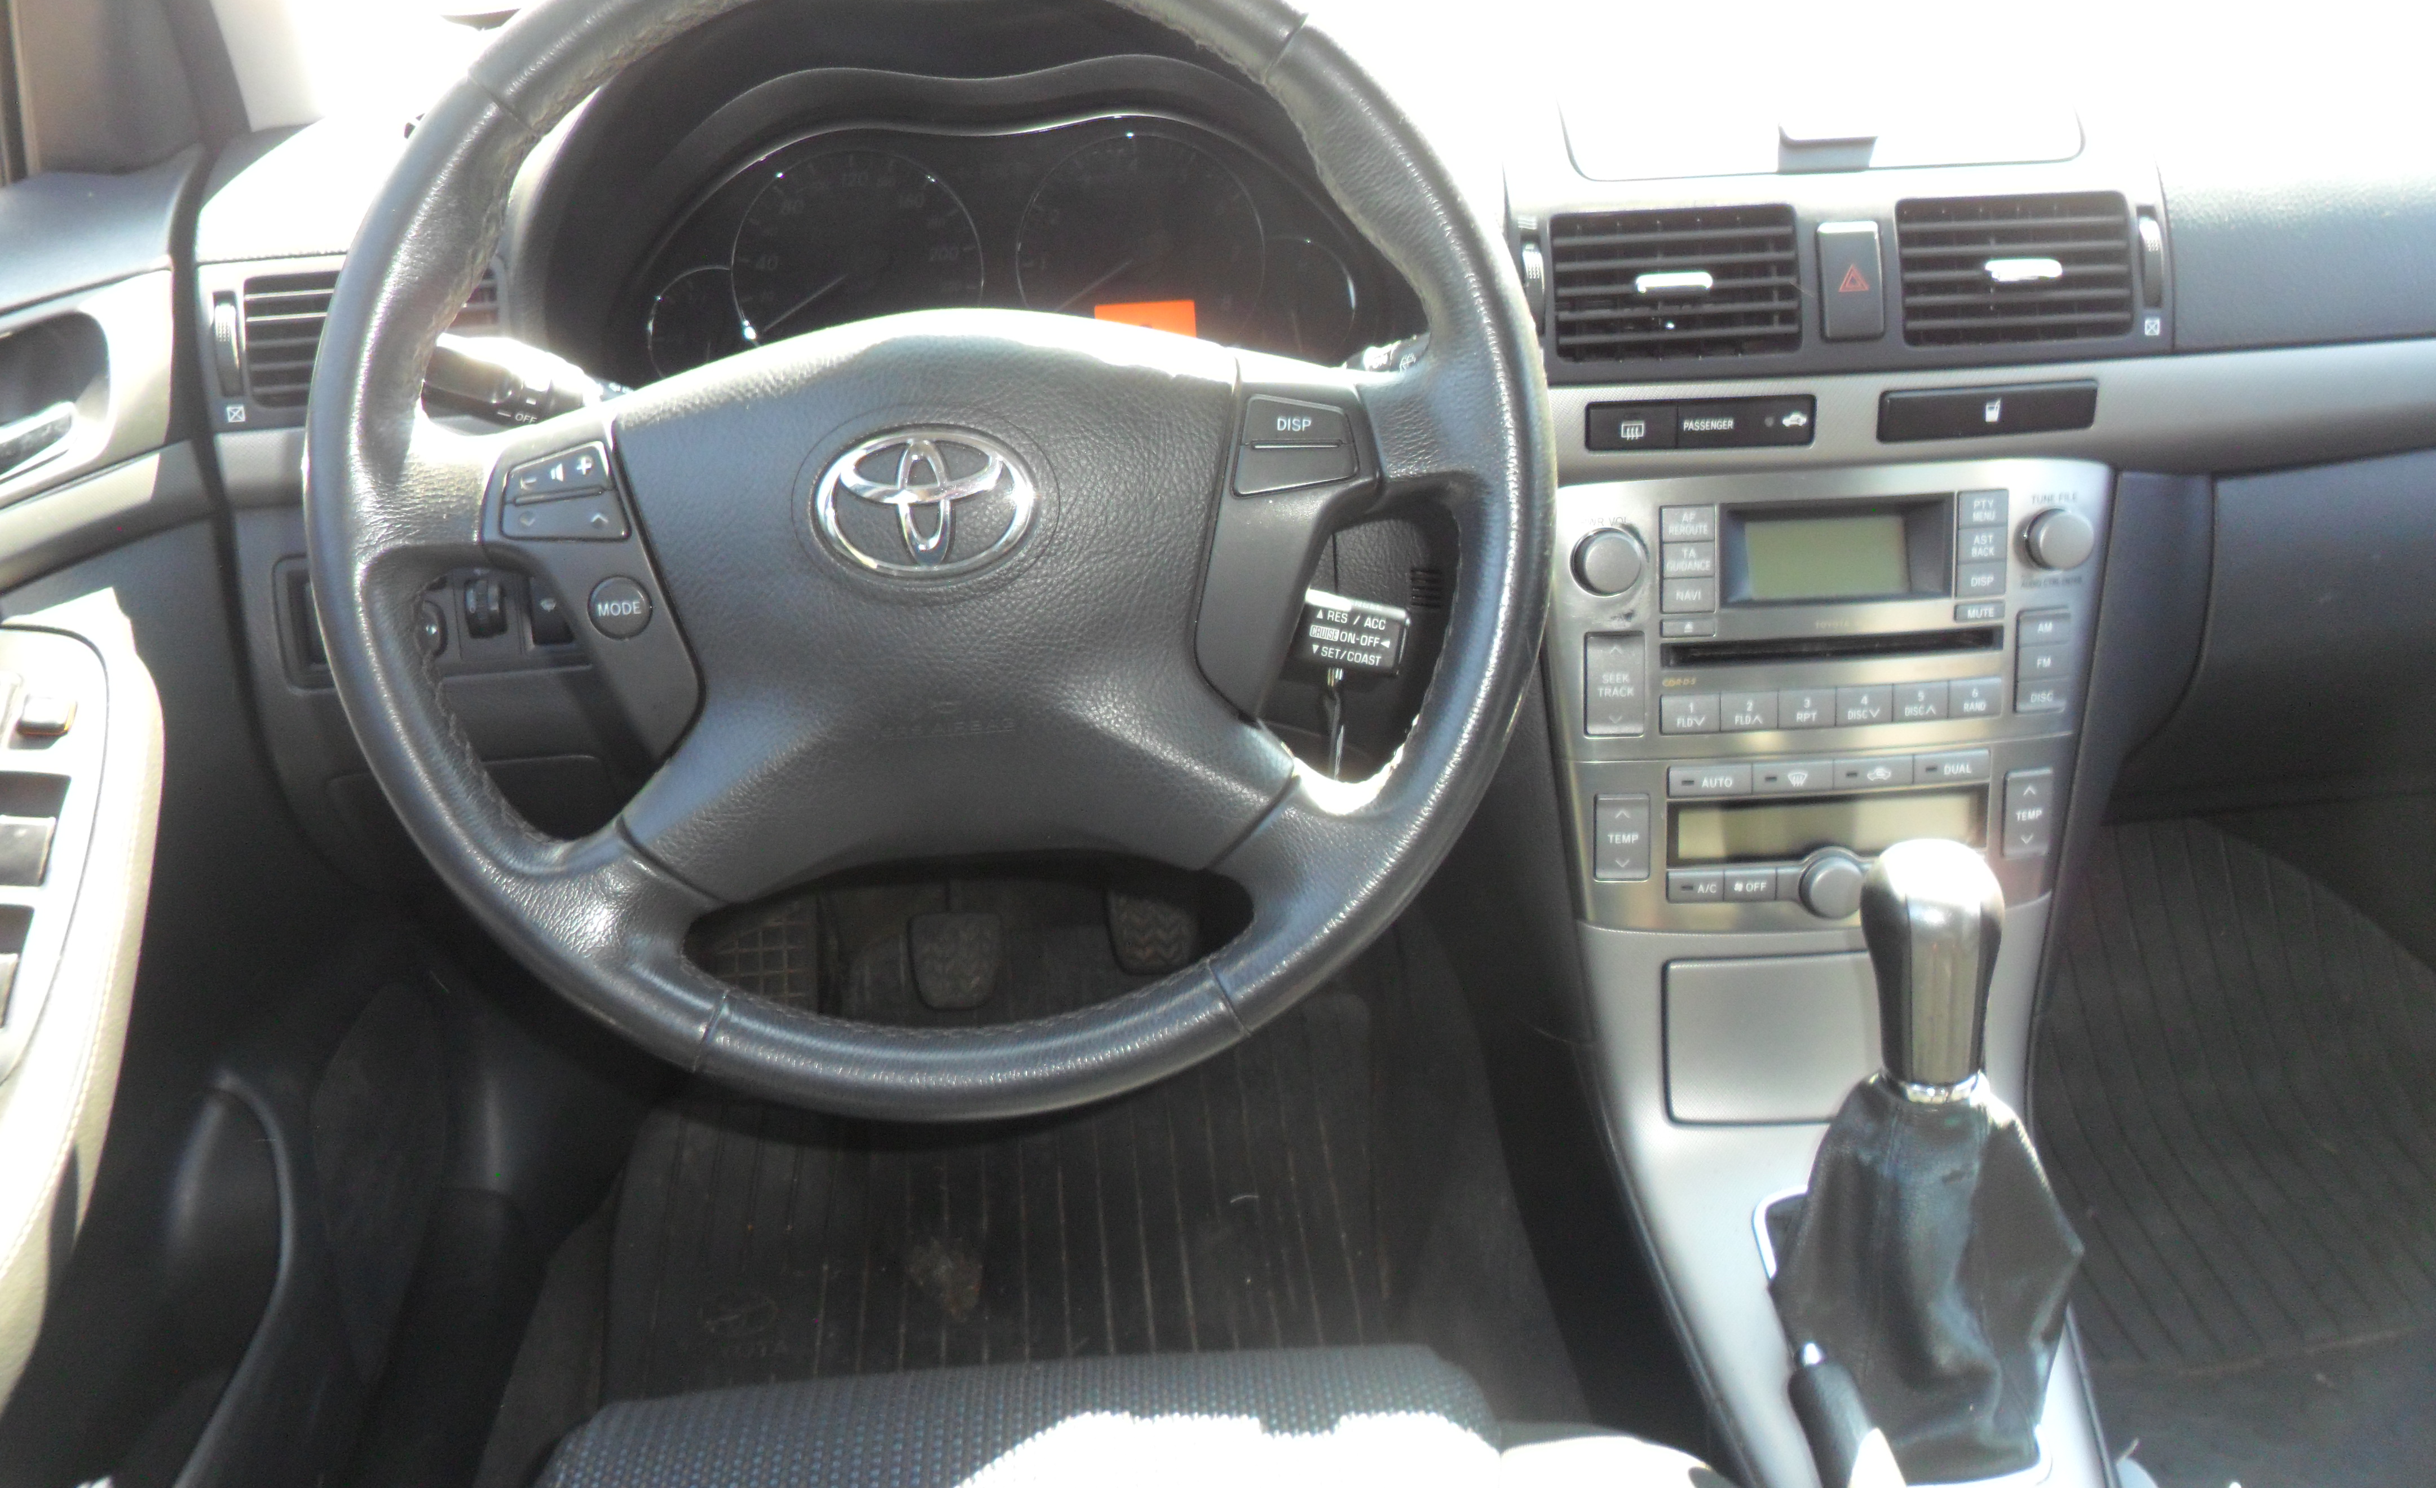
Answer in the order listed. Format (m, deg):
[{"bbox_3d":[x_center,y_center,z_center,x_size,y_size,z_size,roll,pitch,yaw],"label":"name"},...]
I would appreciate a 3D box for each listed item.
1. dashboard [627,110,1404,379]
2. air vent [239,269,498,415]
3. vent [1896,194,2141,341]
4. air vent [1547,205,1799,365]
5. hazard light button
[{"bbox_3d":[-0.096,-0.219,0.865,0.350,0.140,0.060,-3,8,-2],"label":"dashboard"},{"bbox_3d":[-0.346,-0.166,0.789,0.108,0.060,0.035,-3,6,-2],"label":"air vent"},{"bbox_3d":[0.329,-0.198,0.799,0.101,0.062,0.035,-3,6,-2],"label":"vent"},{"bbox_3d":[0.186,-0.190,0.794,0.104,0.062,0.035,-3,6,-2],"label":"air vent"},{"bbox_3d":[0.260,-0.191,0.784,0.029,0.052,0.015,-3,6,-2],"label":"hazard light button"}]

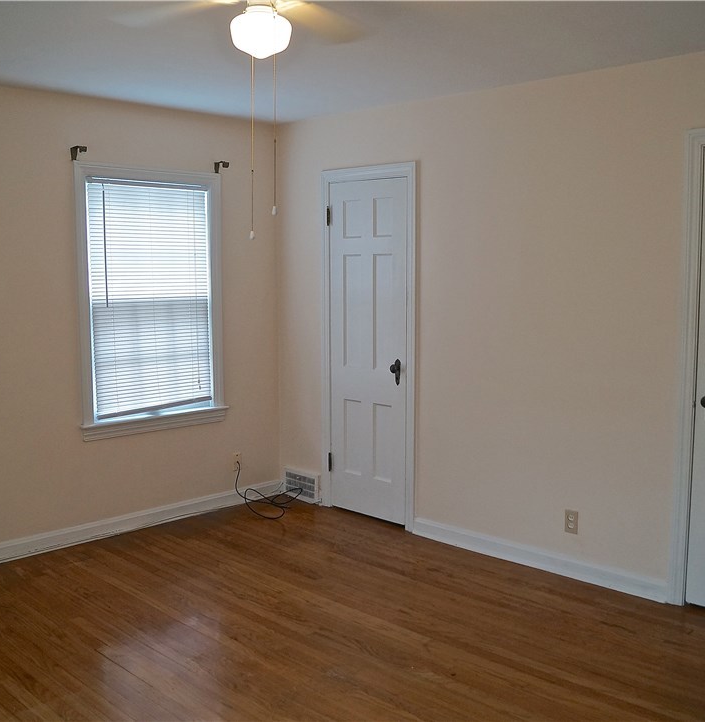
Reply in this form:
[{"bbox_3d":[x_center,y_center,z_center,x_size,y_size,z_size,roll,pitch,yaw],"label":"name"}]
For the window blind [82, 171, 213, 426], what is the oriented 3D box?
[{"bbox_3d":[-1.172,-0.381,4.824,0.035,1.330,0.810,6,8,44],"label":"window blind"}]

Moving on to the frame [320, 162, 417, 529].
[{"bbox_3d":[0.114,-0.088,4.960,0.766,2.125,0.100,6,8,44],"label":"frame"}]

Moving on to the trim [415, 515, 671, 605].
[{"bbox_3d":[0.900,1.009,4.250,1.503,0.090,0.020,6,8,44],"label":"trim"}]

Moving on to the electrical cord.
[{"bbox_3d":[-0.517,0.803,5.273,0.440,0.285,0.400,6,8,44],"label":"electrical cord"}]

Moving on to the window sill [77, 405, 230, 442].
[{"bbox_3d":[-1.167,0.367,4.872,0.095,0.088,1.010,6,8,44],"label":"window sill"}]

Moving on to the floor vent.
[{"bbox_3d":[-0.335,0.825,5.437,0.353,0.198,0.035,6,8,44],"label":"floor vent"}]

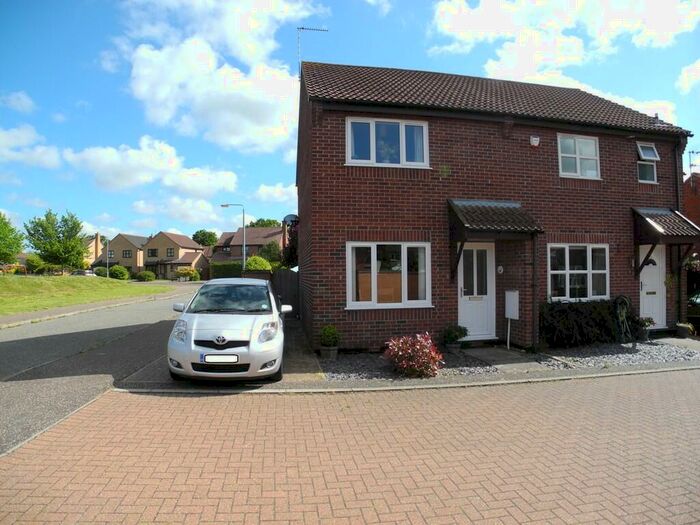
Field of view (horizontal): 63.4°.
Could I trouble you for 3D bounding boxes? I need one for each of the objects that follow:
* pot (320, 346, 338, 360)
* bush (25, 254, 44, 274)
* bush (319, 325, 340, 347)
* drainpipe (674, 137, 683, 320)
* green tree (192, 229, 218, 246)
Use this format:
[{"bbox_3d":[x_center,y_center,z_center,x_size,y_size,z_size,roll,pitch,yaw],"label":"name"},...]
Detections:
[{"bbox_3d":[-0.369,1.645,10.200,0.310,0.250,0.310,0,-1,-14],"label":"pot"},{"bbox_3d":[-32.880,0.270,59.000,2.100,2.100,2.100,0,0,0],"label":"bush"},{"bbox_3d":[-0.375,1.334,10.350,0.380,0.410,0.380,-1,-2,0],"label":"bush"},{"bbox_3d":[7.847,-0.645,13.525,0.090,4.750,0.090,0,-1,-14],"label":"drainpipe"},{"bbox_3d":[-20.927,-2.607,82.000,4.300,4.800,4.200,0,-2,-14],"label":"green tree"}]

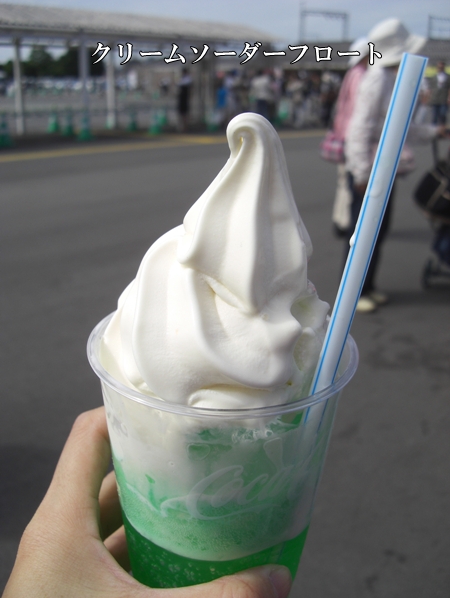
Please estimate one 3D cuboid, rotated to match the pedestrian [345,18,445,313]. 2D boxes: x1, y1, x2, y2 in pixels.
[{"bbox_3d":[0.938,-0.718,3.612,0.500,1.590,0.450,4,19,12],"label":"pedestrian"}]

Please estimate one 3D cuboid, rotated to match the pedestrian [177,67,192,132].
[{"bbox_3d":[-1.075,-5.338,17.223,0.360,1.630,0.440,-5,20,-21],"label":"pedestrian"}]

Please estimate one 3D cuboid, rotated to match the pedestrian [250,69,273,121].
[{"bbox_3d":[1.146,-5.855,18.837,0.540,1.670,0.360,6,19,13],"label":"pedestrian"}]

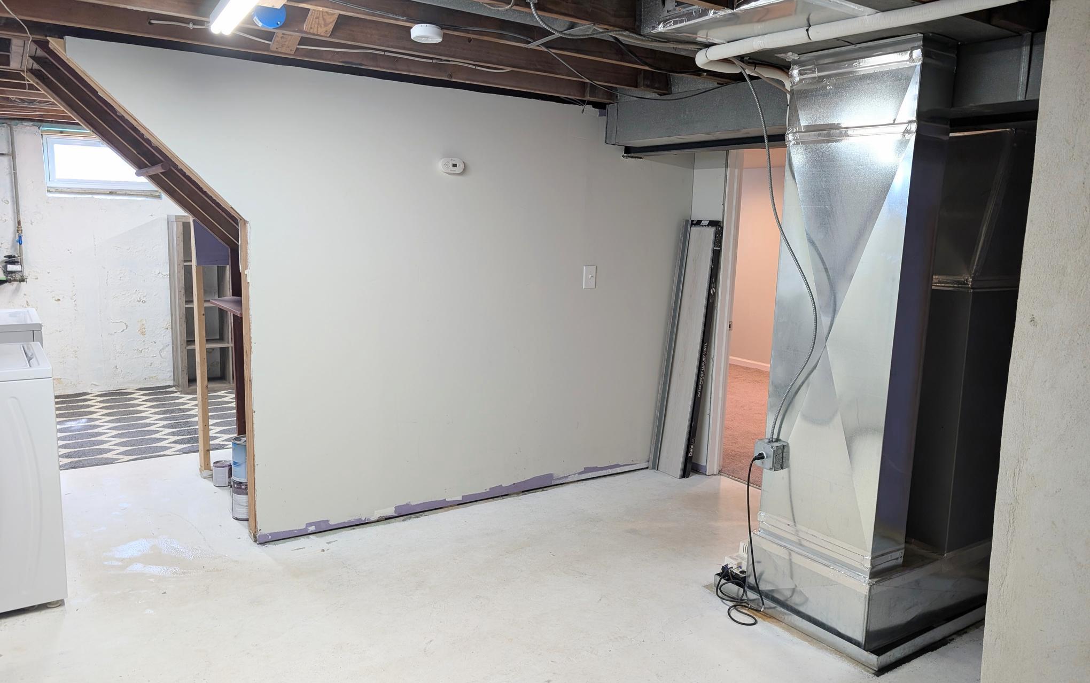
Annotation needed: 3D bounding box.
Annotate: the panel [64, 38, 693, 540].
[{"bbox_3d":[-0.484,-0.182,3.863,3.212,2.134,0.030,-4,10,-32],"label":"panel"}]

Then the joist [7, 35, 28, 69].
[{"bbox_3d":[-2.263,-1.312,3.245,0.081,0.171,0.812,-5,11,-36],"label":"joist"}]

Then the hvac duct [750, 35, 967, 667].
[{"bbox_3d":[1.109,0.034,2.788,0.277,2.124,0.544,-5,11,-36],"label":"hvac duct"}]

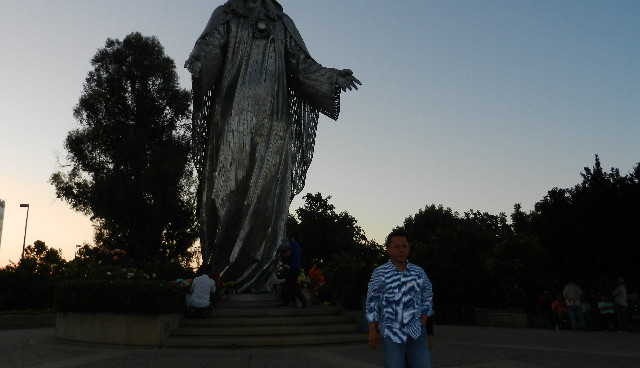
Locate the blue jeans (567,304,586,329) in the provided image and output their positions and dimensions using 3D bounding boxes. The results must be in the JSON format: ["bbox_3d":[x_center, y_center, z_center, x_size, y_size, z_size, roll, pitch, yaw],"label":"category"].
[{"bbox_3d":[7.907,4.089,16.524,0.500,0.790,0.330,-6,-13,28],"label":"blue jeans"}]

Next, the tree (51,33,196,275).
[{"bbox_3d":[-8.716,-0.656,22.552,6.200,12.340,6.000,4,-12,-17],"label":"tree"}]

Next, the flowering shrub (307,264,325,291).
[{"bbox_3d":[-0.112,2.301,13.204,0.460,0.630,0.440,2,-11,-11],"label":"flowering shrub"}]

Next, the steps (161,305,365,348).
[{"bbox_3d":[-1.067,3.209,12.056,4.750,0.720,1.800,3,-12,-14],"label":"steps"}]

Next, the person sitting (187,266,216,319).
[{"bbox_3d":[-2.635,2.404,11.909,0.580,1.100,0.680,0,-11,3],"label":"person sitting"}]

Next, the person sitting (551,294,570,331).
[{"bbox_3d":[7.534,3.997,16.695,0.560,1.090,0.720,-5,-12,23],"label":"person sitting"}]

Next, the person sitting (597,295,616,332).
[{"bbox_3d":[8.897,3.963,16.549,0.580,1.080,0.720,-6,-13,30],"label":"person sitting"}]

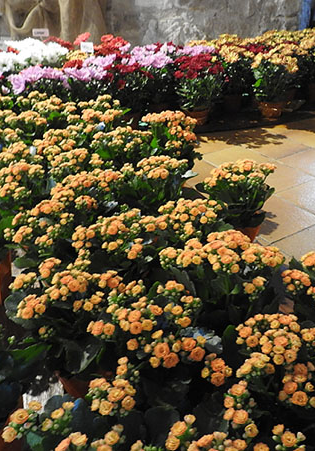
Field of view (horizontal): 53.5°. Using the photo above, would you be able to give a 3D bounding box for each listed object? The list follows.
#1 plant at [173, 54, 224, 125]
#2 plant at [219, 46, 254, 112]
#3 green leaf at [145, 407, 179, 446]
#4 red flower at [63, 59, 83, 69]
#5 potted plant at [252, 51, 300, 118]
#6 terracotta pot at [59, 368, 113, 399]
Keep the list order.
[{"bbox_3d":[0.273,-0.888,2.080,0.330,0.400,0.320,-2,34,0],"label":"plant"},{"bbox_3d":[0.571,-1.048,2.285,0.320,0.410,0.320,-2,34,0],"label":"plant"},{"bbox_3d":[0.007,0.278,0.429,0.048,0.028,0.060,-2,34,0],"label":"green leaf"},{"bbox_3d":[-0.560,-1.077,2.083,0.120,0.070,0.110,-2,34,0],"label":"red flower"},{"bbox_3d":[0.800,-0.936,2.118,0.330,0.400,0.320,-2,34,0],"label":"potted plant"},{"bbox_3d":[-0.131,0.279,0.643,0.120,0.100,0.120,-2,34,0],"label":"terracotta pot"}]

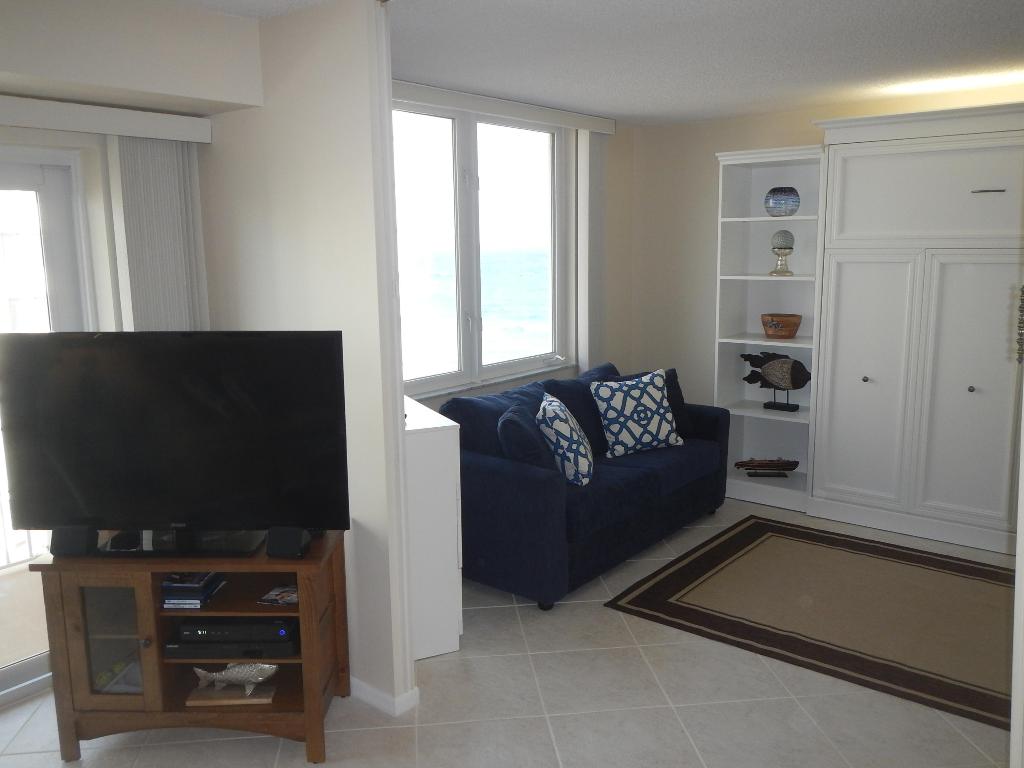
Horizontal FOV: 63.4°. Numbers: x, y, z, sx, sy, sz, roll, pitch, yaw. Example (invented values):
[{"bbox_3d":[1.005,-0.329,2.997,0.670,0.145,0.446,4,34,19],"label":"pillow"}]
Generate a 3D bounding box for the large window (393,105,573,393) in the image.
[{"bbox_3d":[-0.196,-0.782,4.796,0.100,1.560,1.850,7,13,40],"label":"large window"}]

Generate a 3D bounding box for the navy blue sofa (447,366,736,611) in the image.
[{"bbox_3d":[0.416,0.439,4.621,0.890,0.880,1.790,7,13,40],"label":"navy blue sofa"}]

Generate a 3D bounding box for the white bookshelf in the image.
[{"bbox_3d":[1.647,-0.333,5.210,0.650,2.160,0.420,7,13,40],"label":"white bookshelf"}]

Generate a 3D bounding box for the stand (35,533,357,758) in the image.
[{"bbox_3d":[-1.046,0.865,2.878,0.940,0.685,0.460,-1,10,1],"label":"stand"}]

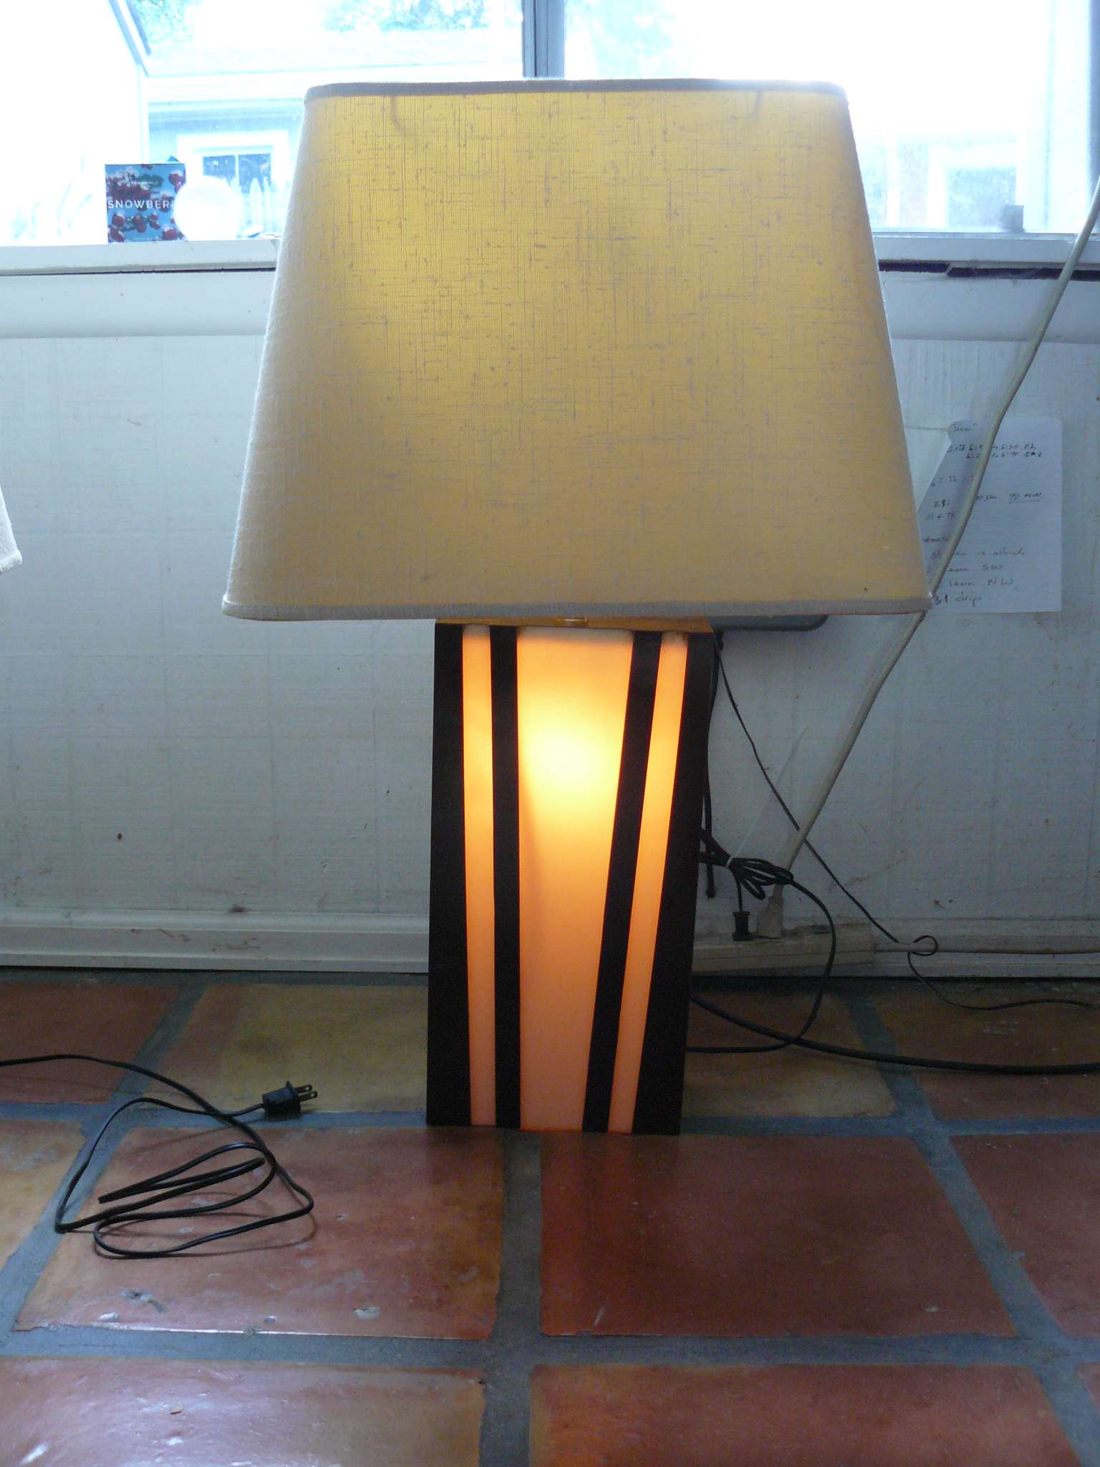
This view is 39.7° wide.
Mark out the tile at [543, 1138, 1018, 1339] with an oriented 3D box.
[{"bbox_3d":[0.141,0.352,1.072,0.297,0.016,0.280,1,11,0],"label":"tile"}]

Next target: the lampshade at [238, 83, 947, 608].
[{"bbox_3d":[0.018,-0.289,1.193,0.508,0.358,0.370,0,11,1],"label":"lampshade"}]

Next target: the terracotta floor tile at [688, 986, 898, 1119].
[{"bbox_3d":[0.141,0.291,1.386,0.297,0.016,0.290,1,11,0],"label":"terracotta floor tile"}]

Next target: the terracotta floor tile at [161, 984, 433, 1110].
[{"bbox_3d":[-0.187,0.288,1.384,0.299,0.016,0.291,1,11,0],"label":"terracotta floor tile"}]

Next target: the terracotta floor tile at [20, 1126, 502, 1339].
[{"bbox_3d":[-0.183,0.348,1.071,0.294,0.016,0.284,1,11,0],"label":"terracotta floor tile"}]

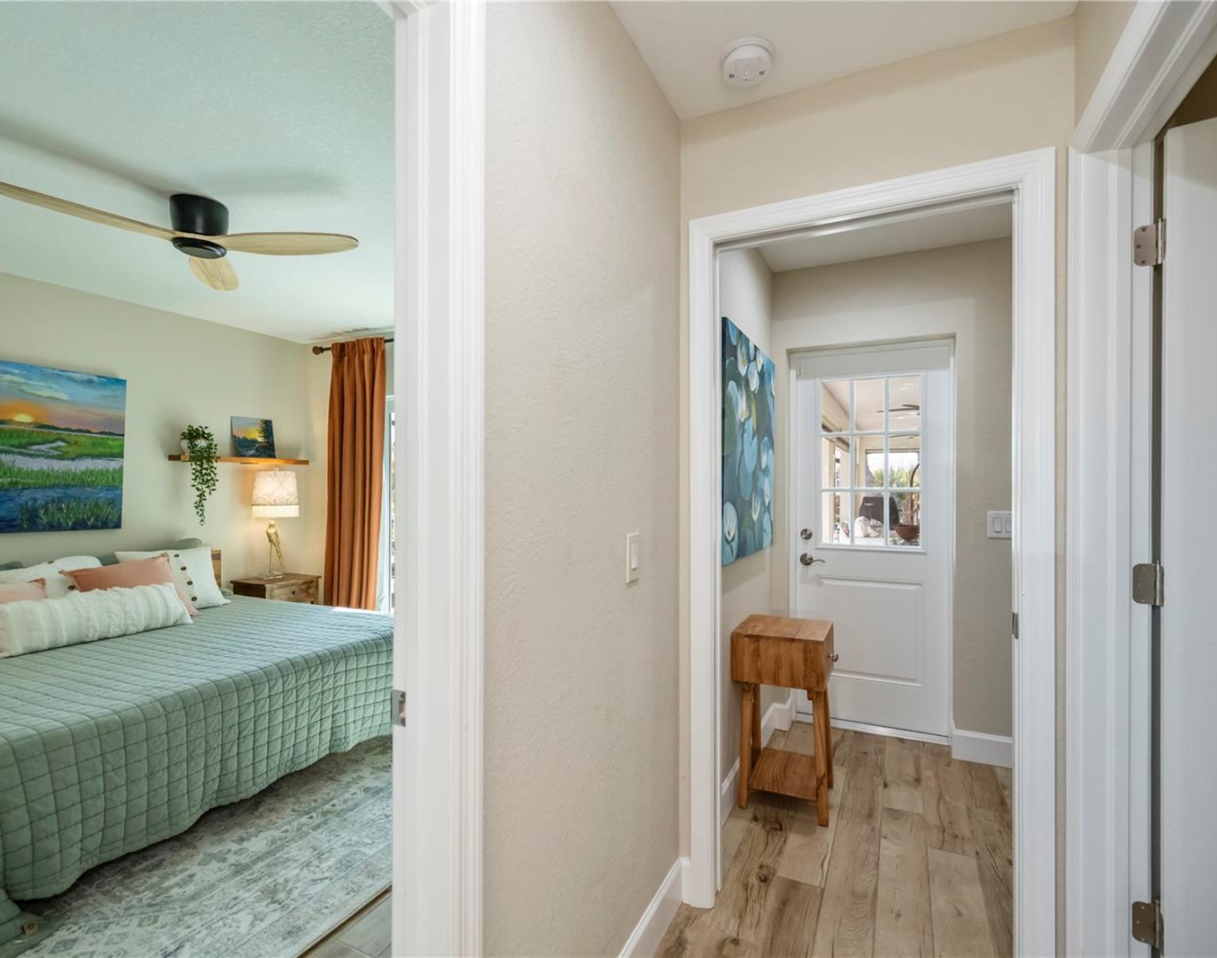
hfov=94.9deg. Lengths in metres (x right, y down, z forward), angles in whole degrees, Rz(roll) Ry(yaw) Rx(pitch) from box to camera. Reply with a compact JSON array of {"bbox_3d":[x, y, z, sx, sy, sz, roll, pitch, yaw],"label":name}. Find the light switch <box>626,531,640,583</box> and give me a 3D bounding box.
[{"bbox_3d":[0.066,0.201,1.427,0.011,0.118,0.071,0,0,28],"label":"light switch"}]

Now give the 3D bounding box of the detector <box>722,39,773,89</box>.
[{"bbox_3d":[0.370,-1.100,1.483,0.132,0.040,0.132,0,0,0],"label":"detector"}]

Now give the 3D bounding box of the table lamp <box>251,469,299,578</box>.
[{"bbox_3d":[-2.512,0.338,4.180,0.310,0.807,0.310,0,0,28],"label":"table lamp"}]

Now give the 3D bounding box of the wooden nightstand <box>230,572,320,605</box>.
[{"bbox_3d":[-2.424,1.030,4.080,0.390,0.577,0.420,0,0,28],"label":"wooden nightstand"}]

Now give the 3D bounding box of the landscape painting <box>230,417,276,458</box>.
[{"bbox_3d":[-2.638,-0.294,4.165,0.020,0.295,0.300,-11,-5,27],"label":"landscape painting"}]

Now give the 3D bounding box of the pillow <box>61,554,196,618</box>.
[{"bbox_3d":[-2.474,0.591,2.900,0.140,0.420,0.450,-46,-20,20],"label":"pillow"}]

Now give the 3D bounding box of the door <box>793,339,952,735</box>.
[{"bbox_3d":[1.400,0.304,3.023,0.769,2.024,0.061,0,0,27],"label":"door"}]

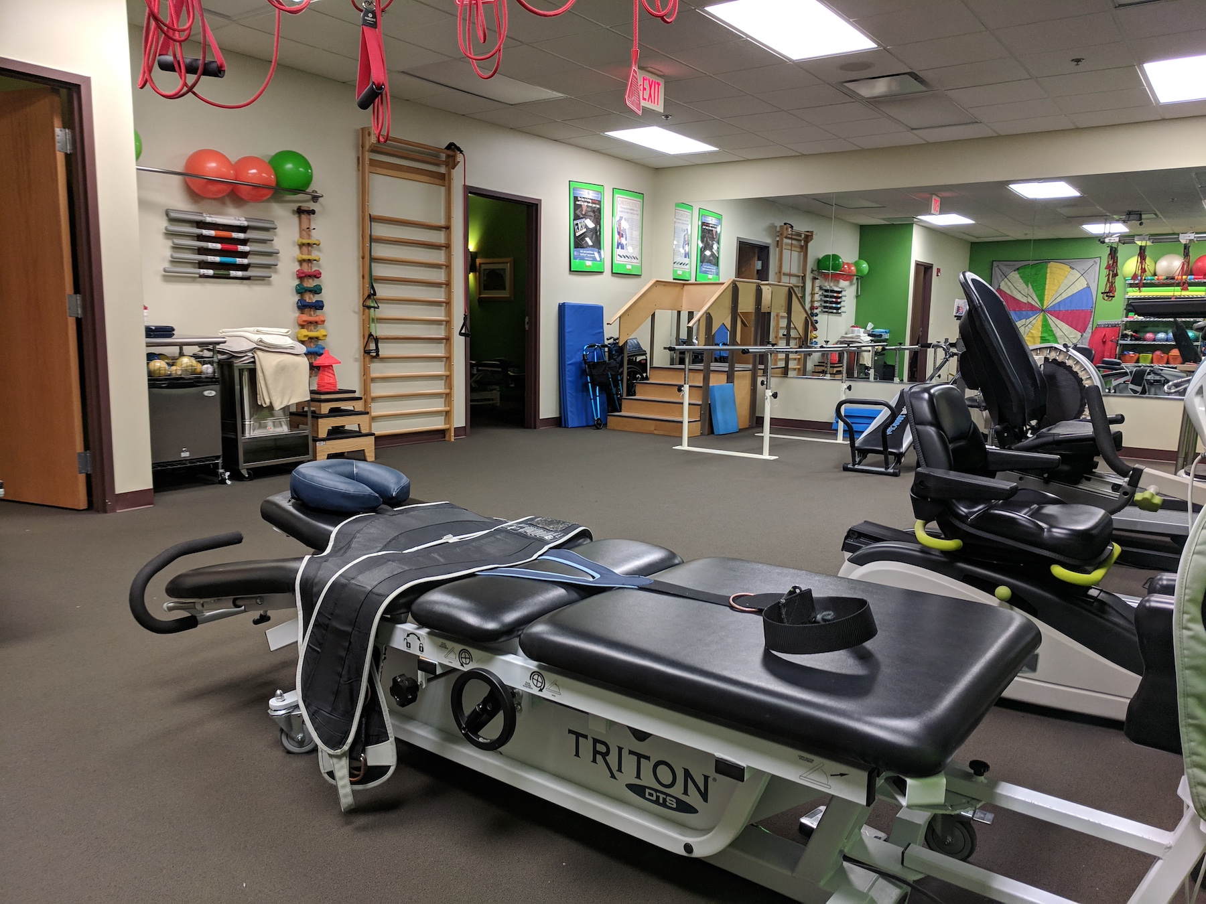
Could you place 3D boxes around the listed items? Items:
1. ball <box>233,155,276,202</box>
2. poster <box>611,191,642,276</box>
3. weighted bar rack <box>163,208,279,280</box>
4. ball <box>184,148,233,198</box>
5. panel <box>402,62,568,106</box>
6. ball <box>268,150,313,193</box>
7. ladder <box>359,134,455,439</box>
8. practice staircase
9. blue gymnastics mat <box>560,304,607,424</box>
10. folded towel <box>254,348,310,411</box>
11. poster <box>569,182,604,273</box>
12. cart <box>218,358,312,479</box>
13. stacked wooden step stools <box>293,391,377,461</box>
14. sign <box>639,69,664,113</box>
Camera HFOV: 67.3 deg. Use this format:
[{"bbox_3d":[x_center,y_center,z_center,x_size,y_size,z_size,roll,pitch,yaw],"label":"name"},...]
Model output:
[{"bbox_3d":[-2.297,-1.789,5.944,0.290,0.290,0.290,7,10,35],"label":"ball"},{"bbox_3d":[0.272,-2.349,9.720,0.025,0.880,0.570,7,10,35],"label":"poster"},{"bbox_3d":[-2.476,-1.344,5.902,0.130,0.410,0.820,7,10,35],"label":"weighted bar rack"},{"bbox_3d":[-2.501,-1.770,5.767,0.303,0.303,0.303,7,10,36],"label":"ball"},{"bbox_3d":[-0.842,-2.716,6.673,0.610,0.060,1.220,7,10,36],"label":"panel"},{"bbox_3d":[-2.145,-1.921,6.243,0.295,0.295,0.295,1,8,0],"label":"ball"},{"bbox_3d":[-1.539,-1.254,7.308,0.170,2.450,0.950,7,10,36],"label":"ladder"},{"bbox_3d":[0.840,-0.995,9.202,1.030,1.510,1.410,7,10,36],"label":"practice staircase"},{"bbox_3d":[-0.200,-0.880,9.239,0.100,1.220,0.630,3,8,36],"label":"blue gymnastics mat"},{"bbox_3d":[-2.097,-0.470,5.939,0.370,0.390,0.160,-6,11,-43],"label":"folded towel"},{"bbox_3d":[-0.151,-2.256,9.136,0.025,0.880,0.570,7,10,35],"label":"poster"},{"bbox_3d":[-2.241,-0.226,5.909,0.370,0.755,0.570,6,10,32],"label":"cart"},{"bbox_3d":[-2.013,-0.181,6.589,0.455,0.505,0.510,7,10,35],"label":"stacked wooden step stools"},{"bbox_3d":[0.302,-2.410,6.037,0.050,0.230,0.320,7,10,35],"label":"sign"}]

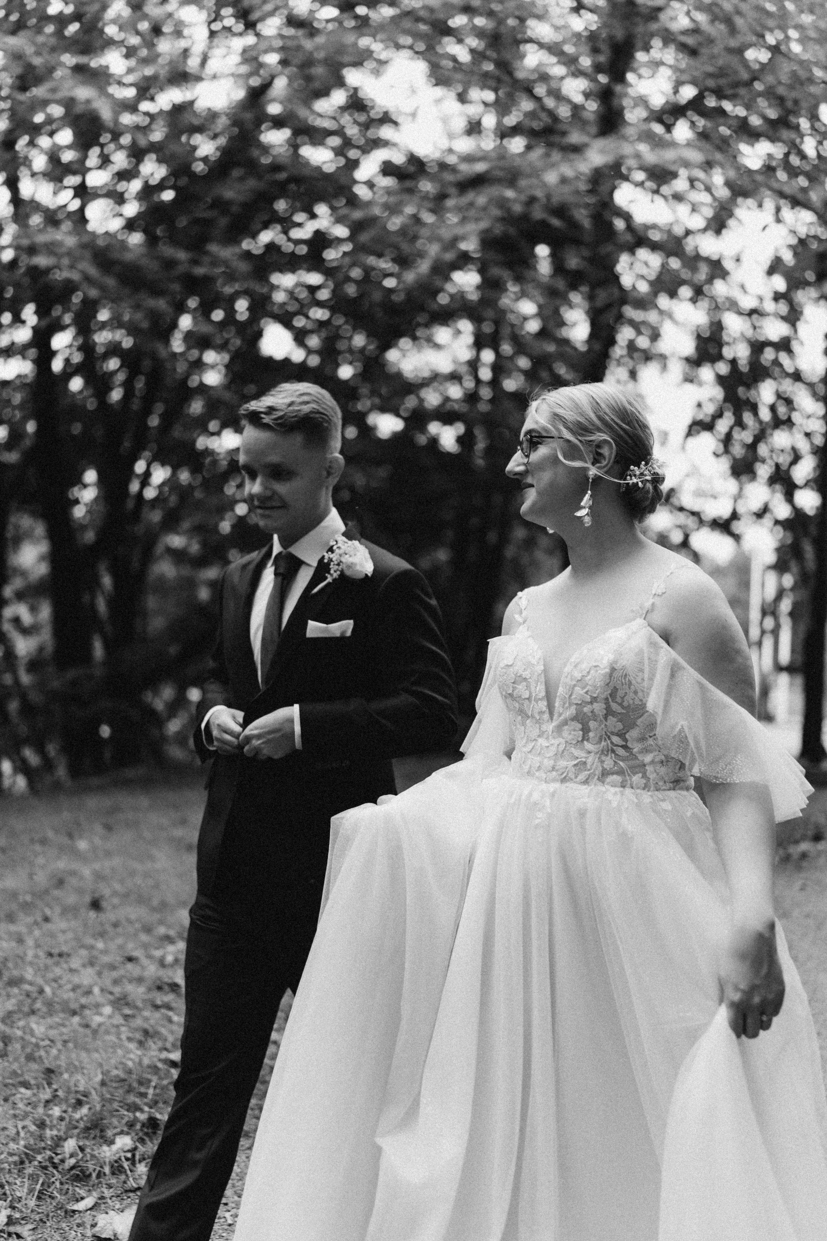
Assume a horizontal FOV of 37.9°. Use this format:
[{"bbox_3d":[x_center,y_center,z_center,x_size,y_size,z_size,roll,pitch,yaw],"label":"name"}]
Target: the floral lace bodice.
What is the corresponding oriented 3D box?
[{"bbox_3d":[0.302,0.109,2.010,0.330,0.340,0.250,-1,-1,40],"label":"floral lace bodice"}]

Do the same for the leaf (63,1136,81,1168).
[{"bbox_3d":[-0.869,1.353,3.070,0.050,0.045,0.070,0,-1,0],"label":"leaf"}]

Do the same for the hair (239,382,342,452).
[{"bbox_3d":[-0.228,-0.372,2.250,0.165,0.135,0.200,-1,9,36],"label":"hair"}]

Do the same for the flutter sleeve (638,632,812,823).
[{"bbox_3d":[0.497,0.171,1.920,0.200,0.290,0.270,-1,-1,40],"label":"flutter sleeve"}]

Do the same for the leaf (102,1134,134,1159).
[{"bbox_3d":[-0.759,1.352,3.100,0.080,0.035,0.070,0,-1,0],"label":"leaf"}]

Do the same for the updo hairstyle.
[{"bbox_3d":[0.304,-0.281,2.000,0.225,0.225,0.175,0,-1,-10],"label":"updo hairstyle"}]

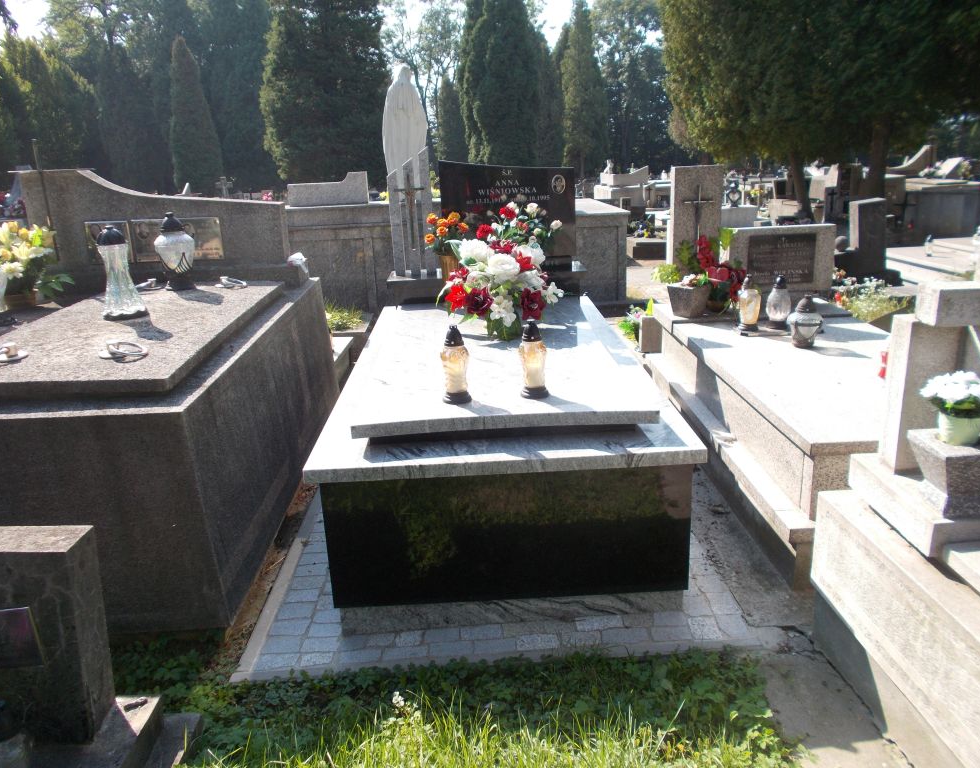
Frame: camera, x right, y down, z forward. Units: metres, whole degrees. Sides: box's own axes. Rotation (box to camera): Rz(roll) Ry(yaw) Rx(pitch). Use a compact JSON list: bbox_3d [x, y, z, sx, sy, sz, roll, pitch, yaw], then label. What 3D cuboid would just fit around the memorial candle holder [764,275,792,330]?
[{"bbox_3d":[1.379,-0.395,3.648,0.131,0.250,0.131,-3,17,-1],"label":"memorial candle holder"}]

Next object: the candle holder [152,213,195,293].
[{"bbox_3d":[-1.709,-0.715,4.128,0.218,0.398,0.218,-3,17,-1],"label":"candle holder"}]

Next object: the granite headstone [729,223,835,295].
[{"bbox_3d":[1.746,-0.759,4.671,0.635,0.390,0.120,-3,17,-1],"label":"granite headstone"}]

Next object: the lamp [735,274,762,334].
[{"bbox_3d":[1.355,-0.428,4.013,0.122,0.298,0.122,-3,17,-1],"label":"lamp"}]

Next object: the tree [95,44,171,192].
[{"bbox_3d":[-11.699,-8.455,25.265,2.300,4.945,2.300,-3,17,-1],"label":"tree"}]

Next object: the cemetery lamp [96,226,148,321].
[{"bbox_3d":[-1.506,-0.458,3.121,0.172,0.342,0.172,-3,17,-1],"label":"cemetery lamp"}]

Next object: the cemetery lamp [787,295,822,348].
[{"bbox_3d":[1.533,-0.309,3.719,0.165,0.250,0.165,-3,17,-1],"label":"cemetery lamp"}]

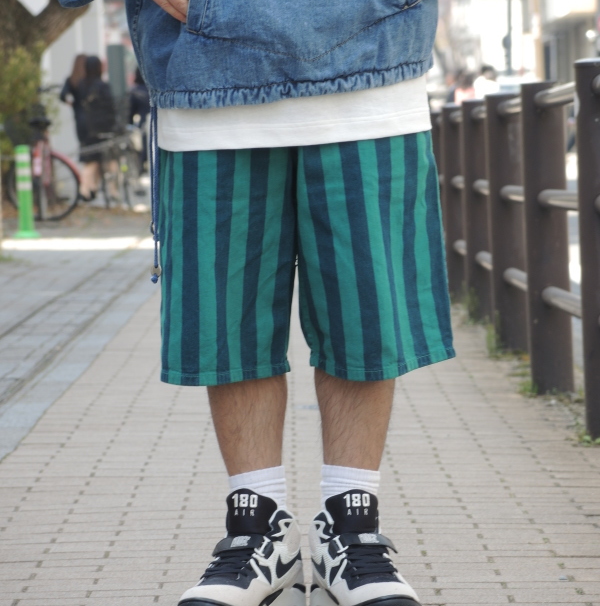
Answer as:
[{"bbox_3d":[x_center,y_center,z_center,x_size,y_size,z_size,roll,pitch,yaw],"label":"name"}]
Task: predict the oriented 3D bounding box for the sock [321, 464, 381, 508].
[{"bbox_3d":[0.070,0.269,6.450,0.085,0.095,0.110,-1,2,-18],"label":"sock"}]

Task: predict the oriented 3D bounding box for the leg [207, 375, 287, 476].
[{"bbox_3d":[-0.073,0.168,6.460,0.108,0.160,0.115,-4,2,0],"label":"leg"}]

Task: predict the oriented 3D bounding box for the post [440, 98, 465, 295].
[{"bbox_3d":[0.677,-0.423,19.550,0.115,0.820,0.115,-2,2,0],"label":"post"}]

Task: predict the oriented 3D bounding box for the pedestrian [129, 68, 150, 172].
[{"bbox_3d":[-1.981,-2.158,58.500,0.460,1.640,0.330,-1,2,0],"label":"pedestrian"}]

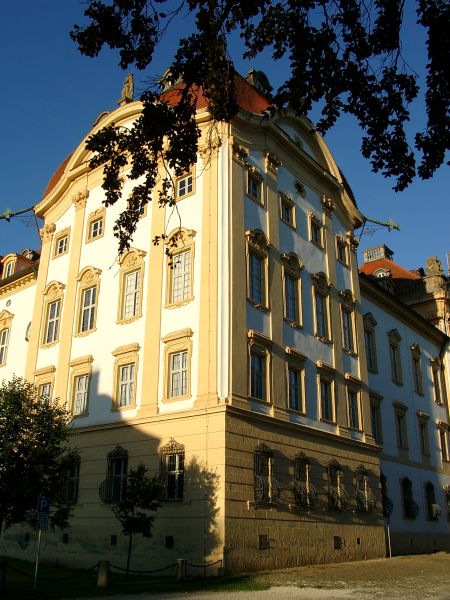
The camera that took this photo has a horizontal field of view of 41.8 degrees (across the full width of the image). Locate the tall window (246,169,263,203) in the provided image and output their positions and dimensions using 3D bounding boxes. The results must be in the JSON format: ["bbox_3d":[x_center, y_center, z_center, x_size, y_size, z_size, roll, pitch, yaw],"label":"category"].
[{"bbox_3d":[1.630,-6.239,32.340,0.241,1.444,1.396,-16,-27,36],"label":"tall window"}]

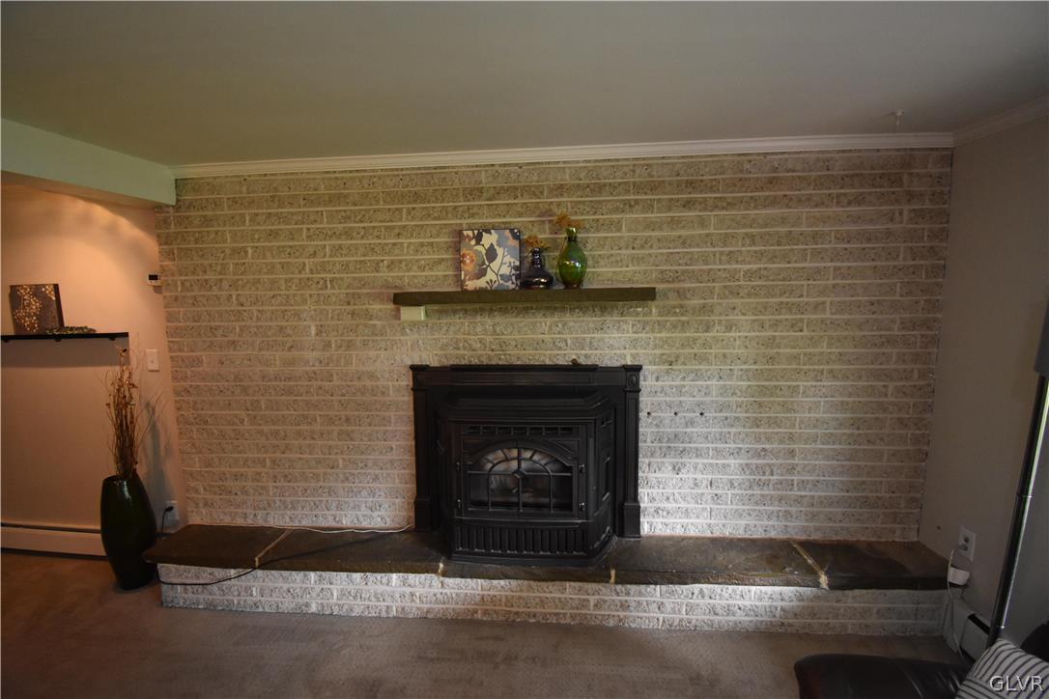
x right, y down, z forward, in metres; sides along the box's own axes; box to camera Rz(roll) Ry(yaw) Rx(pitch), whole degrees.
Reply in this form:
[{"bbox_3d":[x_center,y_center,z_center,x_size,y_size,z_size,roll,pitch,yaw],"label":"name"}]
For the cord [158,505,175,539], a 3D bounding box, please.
[{"bbox_3d":[-2.087,1.008,2.550,0.097,0.211,0.048,0,7,5],"label":"cord"}]

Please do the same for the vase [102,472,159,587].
[{"bbox_3d":[-2.138,0.981,2.368,0.219,0.615,0.219,0,7,5],"label":"vase"}]

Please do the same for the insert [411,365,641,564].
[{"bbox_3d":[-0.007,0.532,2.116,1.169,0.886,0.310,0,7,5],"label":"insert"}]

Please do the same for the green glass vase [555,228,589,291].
[{"bbox_3d":[0.222,-0.414,2.005,0.135,0.275,0.135,0,7,5],"label":"green glass vase"}]

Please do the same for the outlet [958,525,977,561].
[{"bbox_3d":[1.900,0.837,1.885,0.013,0.118,0.071,0,7,5],"label":"outlet"}]

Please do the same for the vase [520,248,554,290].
[{"bbox_3d":[0.059,-0.372,2.023,0.157,0.192,0.157,0,7,5],"label":"vase"}]

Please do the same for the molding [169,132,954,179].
[{"bbox_3d":[0.067,-0.900,2.036,3.665,0.045,0.045,0,7,5],"label":"molding"}]

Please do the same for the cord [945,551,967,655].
[{"bbox_3d":[1.858,1.062,1.870,0.075,0.425,0.123,0,7,5],"label":"cord"}]

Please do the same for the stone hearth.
[{"bbox_3d":[0.026,1.126,2.154,3.795,0.304,0.297,0,7,5],"label":"stone hearth"}]

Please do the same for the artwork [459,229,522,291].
[{"bbox_3d":[-0.161,-0.422,2.070,0.285,0.288,0.040,0,7,5],"label":"artwork"}]

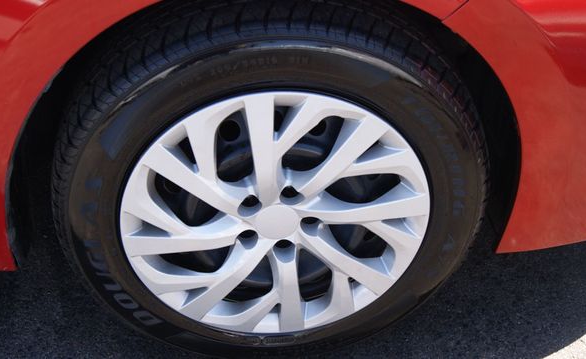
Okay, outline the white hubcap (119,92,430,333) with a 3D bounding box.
[{"bbox_3d":[-0.023,0.053,1.222,0.424,0.424,0.055,-3,37,-5],"label":"white hubcap"}]

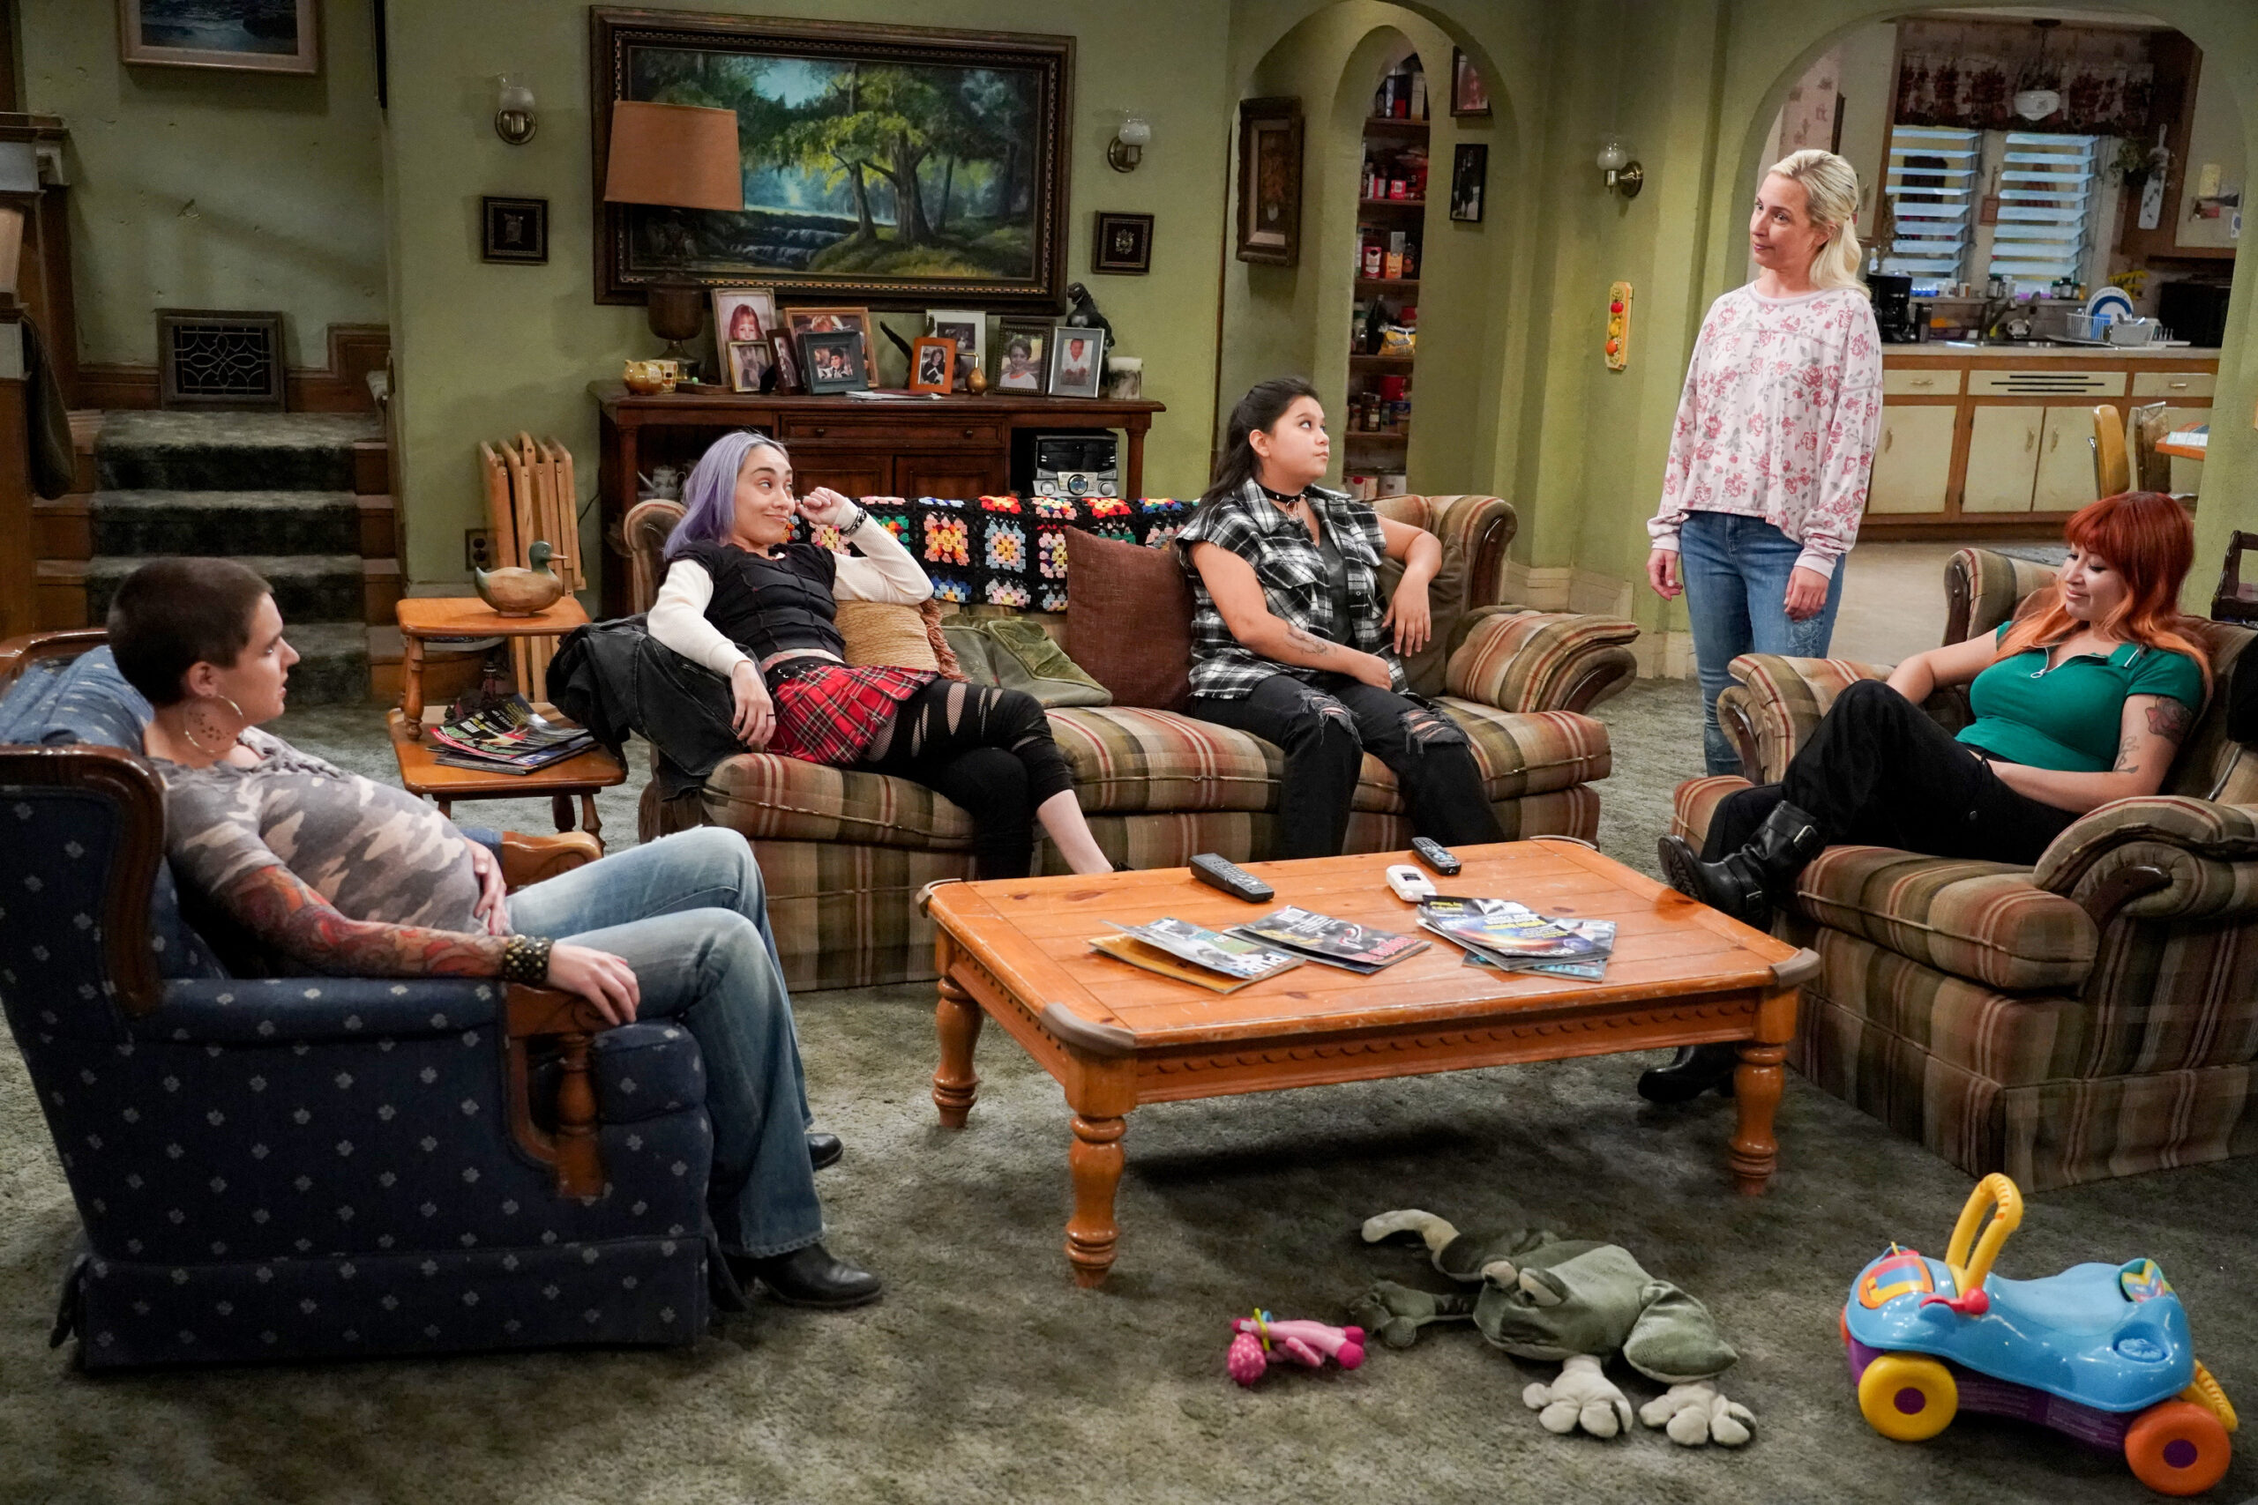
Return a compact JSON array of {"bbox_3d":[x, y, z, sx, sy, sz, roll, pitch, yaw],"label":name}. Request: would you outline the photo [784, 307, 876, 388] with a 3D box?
[{"bbox_3d":[-0.949,-1.290,7.221,0.275,0.255,0.035,-5,-2,-28],"label":"photo"}]

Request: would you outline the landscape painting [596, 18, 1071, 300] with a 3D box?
[{"bbox_3d":[-0.942,-1.893,7.326,1.572,0.893,0.060,-3,14,-21],"label":"landscape painting"}]

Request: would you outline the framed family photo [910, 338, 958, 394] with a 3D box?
[{"bbox_3d":[-0.608,-1.196,7.005,0.131,0.172,0.025,6,1,14],"label":"framed family photo"}]

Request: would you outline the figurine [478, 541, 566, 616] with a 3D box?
[{"bbox_3d":[-1.233,-0.360,4.569,0.183,0.158,0.090,0,14,-12],"label":"figurine"}]

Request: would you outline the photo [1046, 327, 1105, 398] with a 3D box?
[{"bbox_3d":[-0.164,-1.225,7.103,0.157,0.216,0.025,6,1,15],"label":"photo"}]

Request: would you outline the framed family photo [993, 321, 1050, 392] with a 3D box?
[{"bbox_3d":[-0.338,-1.241,7.122,0.148,0.225,0.028,5,1,13],"label":"framed family photo"}]

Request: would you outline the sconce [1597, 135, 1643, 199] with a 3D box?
[{"bbox_3d":[1.613,-1.908,7.401,0.150,0.185,0.115,-8,17,-36],"label":"sconce"}]

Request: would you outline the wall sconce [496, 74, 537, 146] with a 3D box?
[{"bbox_3d":[-1.874,-1.963,6.902,0.123,0.208,0.140,-3,14,-21],"label":"wall sconce"}]

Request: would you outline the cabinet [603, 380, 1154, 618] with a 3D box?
[{"bbox_3d":[-0.768,-0.671,7.044,1.662,0.882,0.530,-2,15,-18],"label":"cabinet"}]

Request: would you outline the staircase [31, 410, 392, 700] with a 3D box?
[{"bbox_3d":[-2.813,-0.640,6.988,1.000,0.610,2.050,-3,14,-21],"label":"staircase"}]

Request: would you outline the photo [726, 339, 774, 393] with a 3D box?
[{"bbox_3d":[-1.155,-1.186,6.938,0.130,0.163,0.030,-5,-1,-28],"label":"photo"}]

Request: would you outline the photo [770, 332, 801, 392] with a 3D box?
[{"bbox_3d":[-1.046,-1.188,6.869,0.020,0.188,0.088,-6,9,26],"label":"photo"}]

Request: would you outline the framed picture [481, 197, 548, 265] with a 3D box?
[{"bbox_3d":[-1.909,-1.624,7.034,0.195,0.195,0.025,-3,14,-21],"label":"framed picture"}]

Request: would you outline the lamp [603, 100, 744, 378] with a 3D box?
[{"bbox_3d":[-1.383,-1.556,6.923,0.428,0.823,0.428,-3,14,-21],"label":"lamp"}]

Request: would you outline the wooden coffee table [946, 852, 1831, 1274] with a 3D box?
[{"bbox_3d":[0.362,0.463,3.631,1.244,0.396,0.742,-3,15,-21],"label":"wooden coffee table"}]

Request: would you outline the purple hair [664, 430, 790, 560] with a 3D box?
[{"bbox_3d":[-0.810,-0.518,4.530,0.195,0.250,0.180,11,23,44],"label":"purple hair"}]

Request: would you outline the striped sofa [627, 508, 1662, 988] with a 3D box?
[{"bbox_3d":[0.009,-0.104,4.822,2.230,0.820,0.950,-3,14,-21],"label":"striped sofa"}]

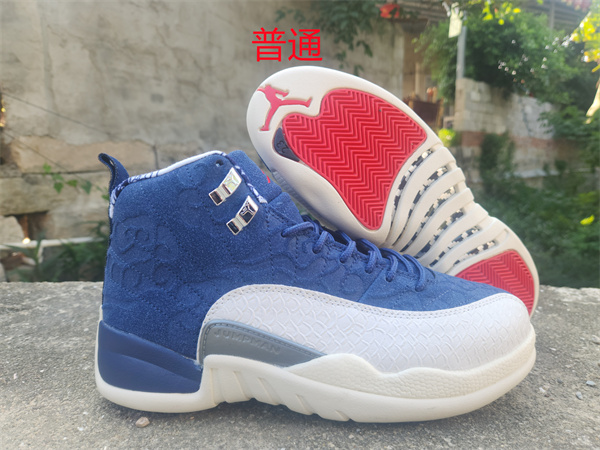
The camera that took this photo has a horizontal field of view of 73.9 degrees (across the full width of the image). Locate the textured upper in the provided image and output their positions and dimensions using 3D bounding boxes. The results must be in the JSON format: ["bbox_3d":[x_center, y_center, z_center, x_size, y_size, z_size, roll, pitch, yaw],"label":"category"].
[{"bbox_3d":[0.009,0.015,0.266,0.274,0.127,0.101,0,6,-3],"label":"textured upper"}]

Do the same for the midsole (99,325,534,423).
[{"bbox_3d":[0.016,0.084,0.274,0.297,0.046,0.109,0,6,-3],"label":"midsole"}]

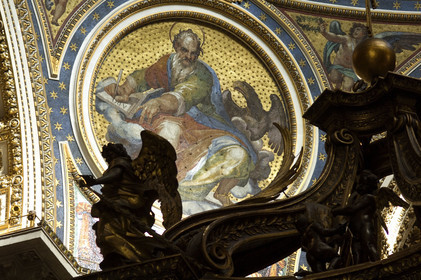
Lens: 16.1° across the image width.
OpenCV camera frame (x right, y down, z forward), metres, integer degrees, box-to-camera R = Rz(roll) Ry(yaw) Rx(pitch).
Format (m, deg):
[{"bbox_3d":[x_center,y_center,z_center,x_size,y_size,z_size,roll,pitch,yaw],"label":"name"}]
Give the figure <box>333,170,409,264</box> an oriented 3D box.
[{"bbox_3d":[3.697,1.903,34.372,1.250,2.600,1.250,26,-42,-33],"label":"figure"}]

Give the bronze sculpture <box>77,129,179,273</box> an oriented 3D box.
[{"bbox_3d":[-1.869,1.703,35.493,2.300,4.000,2.000,5,-35,-7],"label":"bronze sculpture"}]

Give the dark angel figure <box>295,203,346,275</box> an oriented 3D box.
[{"bbox_3d":[2.577,2.367,34.606,1.000,2.000,0.900,-18,-39,25],"label":"dark angel figure"}]

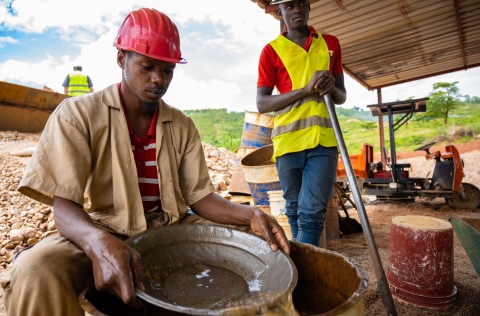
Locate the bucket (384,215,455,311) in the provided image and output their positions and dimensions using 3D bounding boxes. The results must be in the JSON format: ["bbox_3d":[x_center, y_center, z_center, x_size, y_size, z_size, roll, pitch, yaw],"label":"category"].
[{"bbox_3d":[0.902,0.500,1.602,0.315,0.365,0.315,-1,4,0],"label":"bucket"}]

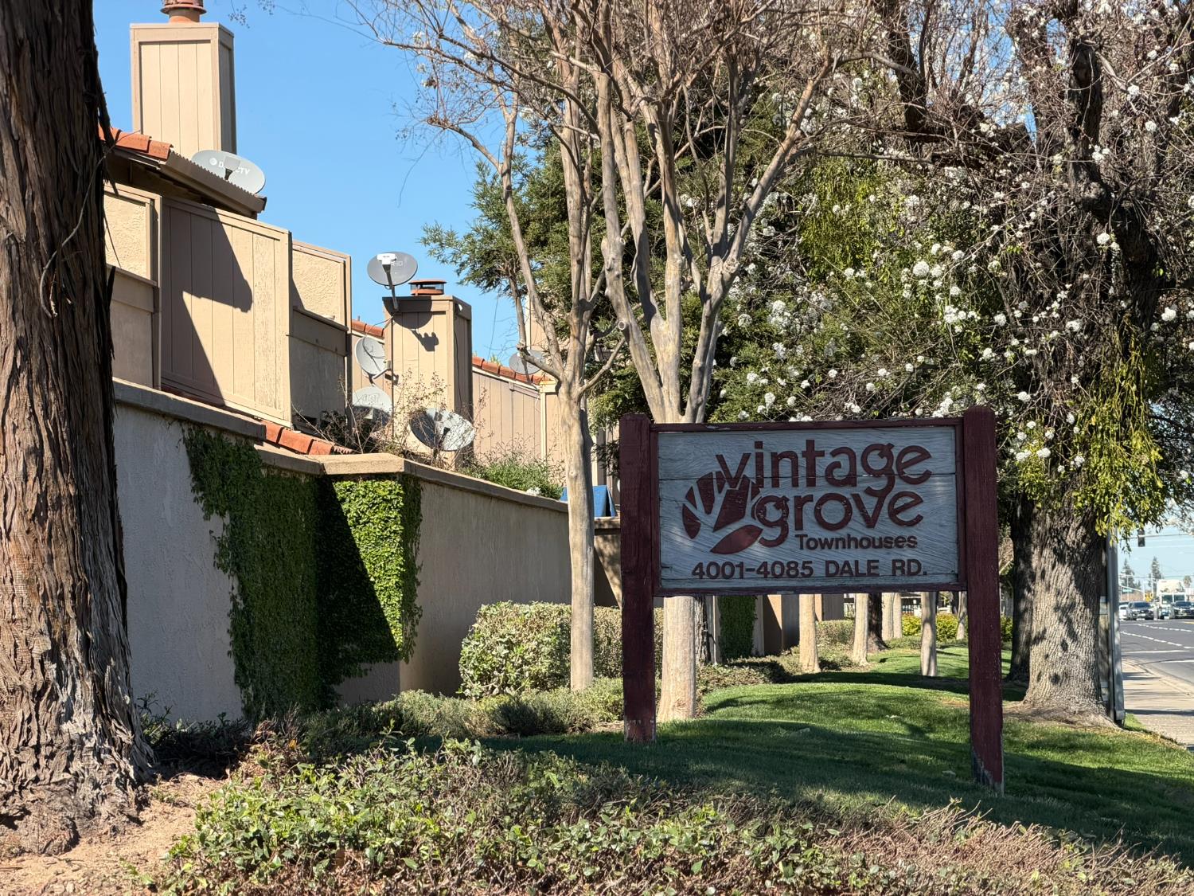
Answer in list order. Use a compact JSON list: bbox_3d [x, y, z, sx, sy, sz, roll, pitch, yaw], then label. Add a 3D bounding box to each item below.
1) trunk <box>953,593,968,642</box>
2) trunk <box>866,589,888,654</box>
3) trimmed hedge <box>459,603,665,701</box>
[{"bbox_3d":[10.938,5.018,104.040,0.330,1.750,0.330,-1,-3,0],"label":"trunk"},{"bbox_3d":[6.141,3.712,76.037,0.420,1.600,0.420,-1,-3,0],"label":"trunk"},{"bbox_3d":[-0.197,1.870,33.194,0.950,0.870,12.000,-1,-3,5],"label":"trimmed hedge"}]

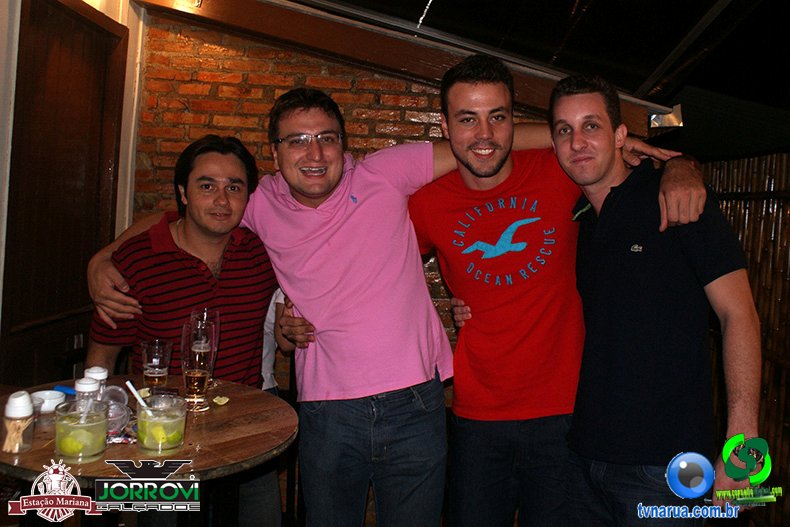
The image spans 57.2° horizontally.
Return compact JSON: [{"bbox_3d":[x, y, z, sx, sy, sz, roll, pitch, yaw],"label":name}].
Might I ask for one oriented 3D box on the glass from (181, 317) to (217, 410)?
[{"bbox_3d":[-0.405,0.213,1.495,0.069,0.179,0.069,5,3,0],"label":"glass"}]

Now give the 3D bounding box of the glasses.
[{"bbox_3d":[-0.191,-0.270,1.575,0.143,0.040,0.130,-4,4,-14],"label":"glasses"}]

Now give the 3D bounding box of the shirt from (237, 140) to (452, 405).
[{"bbox_3d":[-0.110,0.016,1.680,0.490,0.570,0.280,-7,2,7],"label":"shirt"}]

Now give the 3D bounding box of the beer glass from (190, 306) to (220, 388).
[{"bbox_3d":[-0.440,0.200,1.680,0.069,0.179,0.069,5,3,0],"label":"beer glass"}]

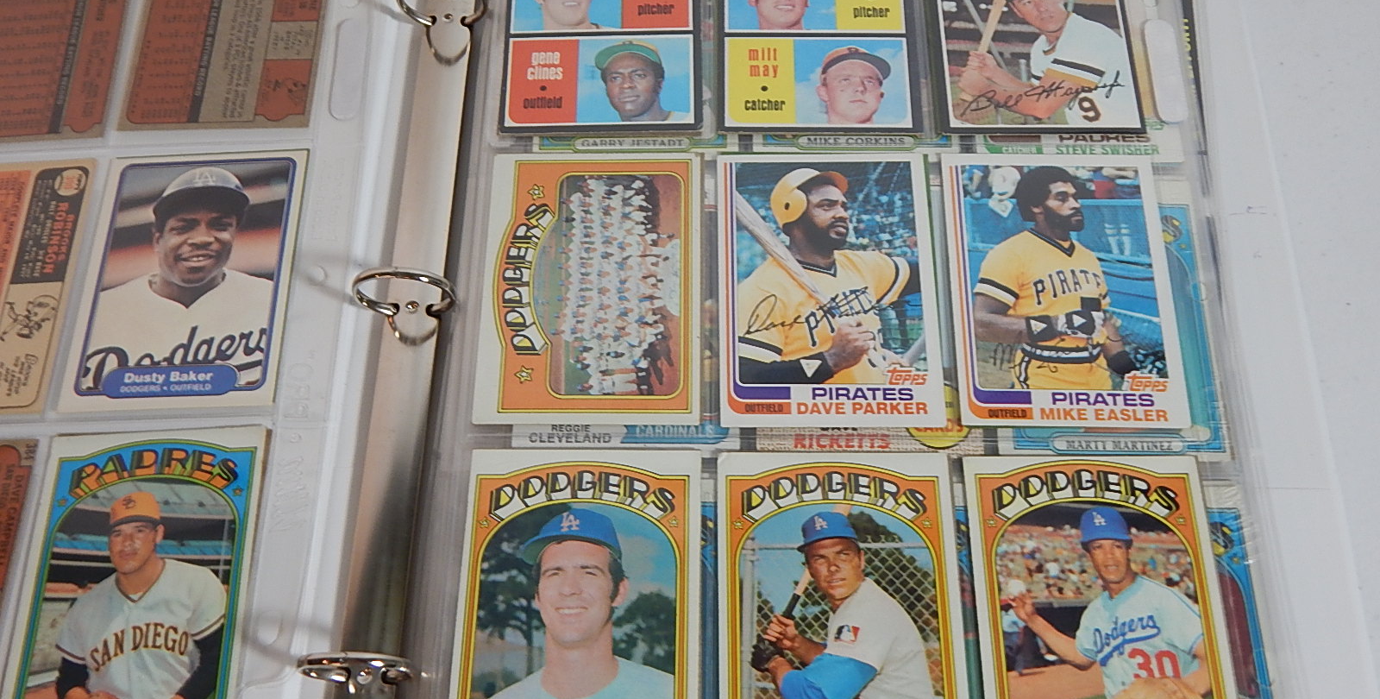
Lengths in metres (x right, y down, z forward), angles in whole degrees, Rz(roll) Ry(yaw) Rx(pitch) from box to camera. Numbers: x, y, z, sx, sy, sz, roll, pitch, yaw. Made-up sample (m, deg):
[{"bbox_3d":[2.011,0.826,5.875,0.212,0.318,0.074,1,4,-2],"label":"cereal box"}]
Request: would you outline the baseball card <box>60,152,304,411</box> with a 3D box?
[{"bbox_3d":[-0.155,-0.022,0.382,0.064,0.001,0.089,-2,66,2],"label":"baseball card"}]

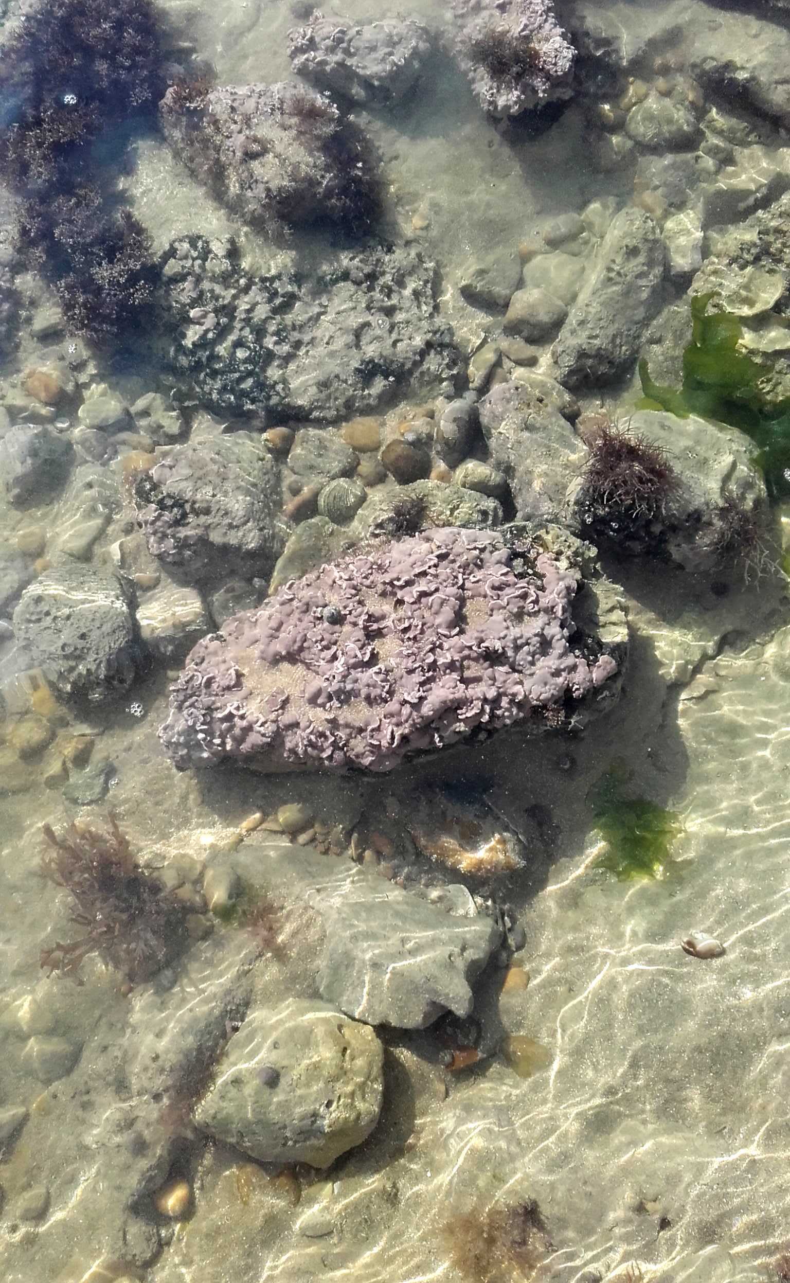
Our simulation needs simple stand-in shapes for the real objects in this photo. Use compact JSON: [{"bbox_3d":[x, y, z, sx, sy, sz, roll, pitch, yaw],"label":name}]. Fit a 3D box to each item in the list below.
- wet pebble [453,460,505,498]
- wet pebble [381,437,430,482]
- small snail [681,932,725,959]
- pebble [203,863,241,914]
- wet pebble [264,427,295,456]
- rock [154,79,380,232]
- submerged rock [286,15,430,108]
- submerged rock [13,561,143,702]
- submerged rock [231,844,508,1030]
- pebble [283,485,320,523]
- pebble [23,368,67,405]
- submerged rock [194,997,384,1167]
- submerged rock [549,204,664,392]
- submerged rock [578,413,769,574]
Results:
[{"bbox_3d":[0.085,-0.163,1.107,0.056,0.033,0.038,18,63,9],"label":"wet pebble"},{"bbox_3d":[0.011,-0.186,1.131,0.052,0.037,0.050,13,63,7],"label":"wet pebble"},{"bbox_3d":[0.284,0.281,1.014,0.037,0.018,0.018,13,67,6],"label":"small snail"},{"bbox_3d":[-0.163,0.231,1.034,0.030,0.022,0.043,6,66,3],"label":"pebble"},{"bbox_3d":[-0.121,-0.210,1.151,0.033,0.024,0.032,0,62,0],"label":"wet pebble"},{"bbox_3d":[-0.152,-0.604,1.357,0.262,0.110,0.145,25,68,11],"label":"rock"},{"bbox_3d":[-0.045,-0.775,1.451,0.186,0.079,0.094,8,66,4],"label":"submerged rock"},{"bbox_3d":[-0.317,-0.011,1.115,0.114,0.072,0.126,-5,66,-2],"label":"submerged rock"},{"bbox_3d":[-0.024,0.237,0.897,0.232,0.073,0.131,20,64,10],"label":"submerged rock"},{"bbox_3d":[-0.095,-0.139,1.111,0.029,0.028,0.048,41,69,19],"label":"pebble"},{"bbox_3d":[-0.375,-0.274,1.181,0.046,0.032,0.044,9,62,5],"label":"pebble"},{"bbox_3d":[-0.087,0.379,0.945,0.148,0.066,0.117,-12,67,-5],"label":"submerged rock"},{"bbox_3d":[0.256,-0.401,1.290,0.092,0.069,0.261,19,67,8],"label":"submerged rock"},{"bbox_3d":[0.267,-0.146,1.063,0.185,0.120,0.169,13,63,7],"label":"submerged rock"}]

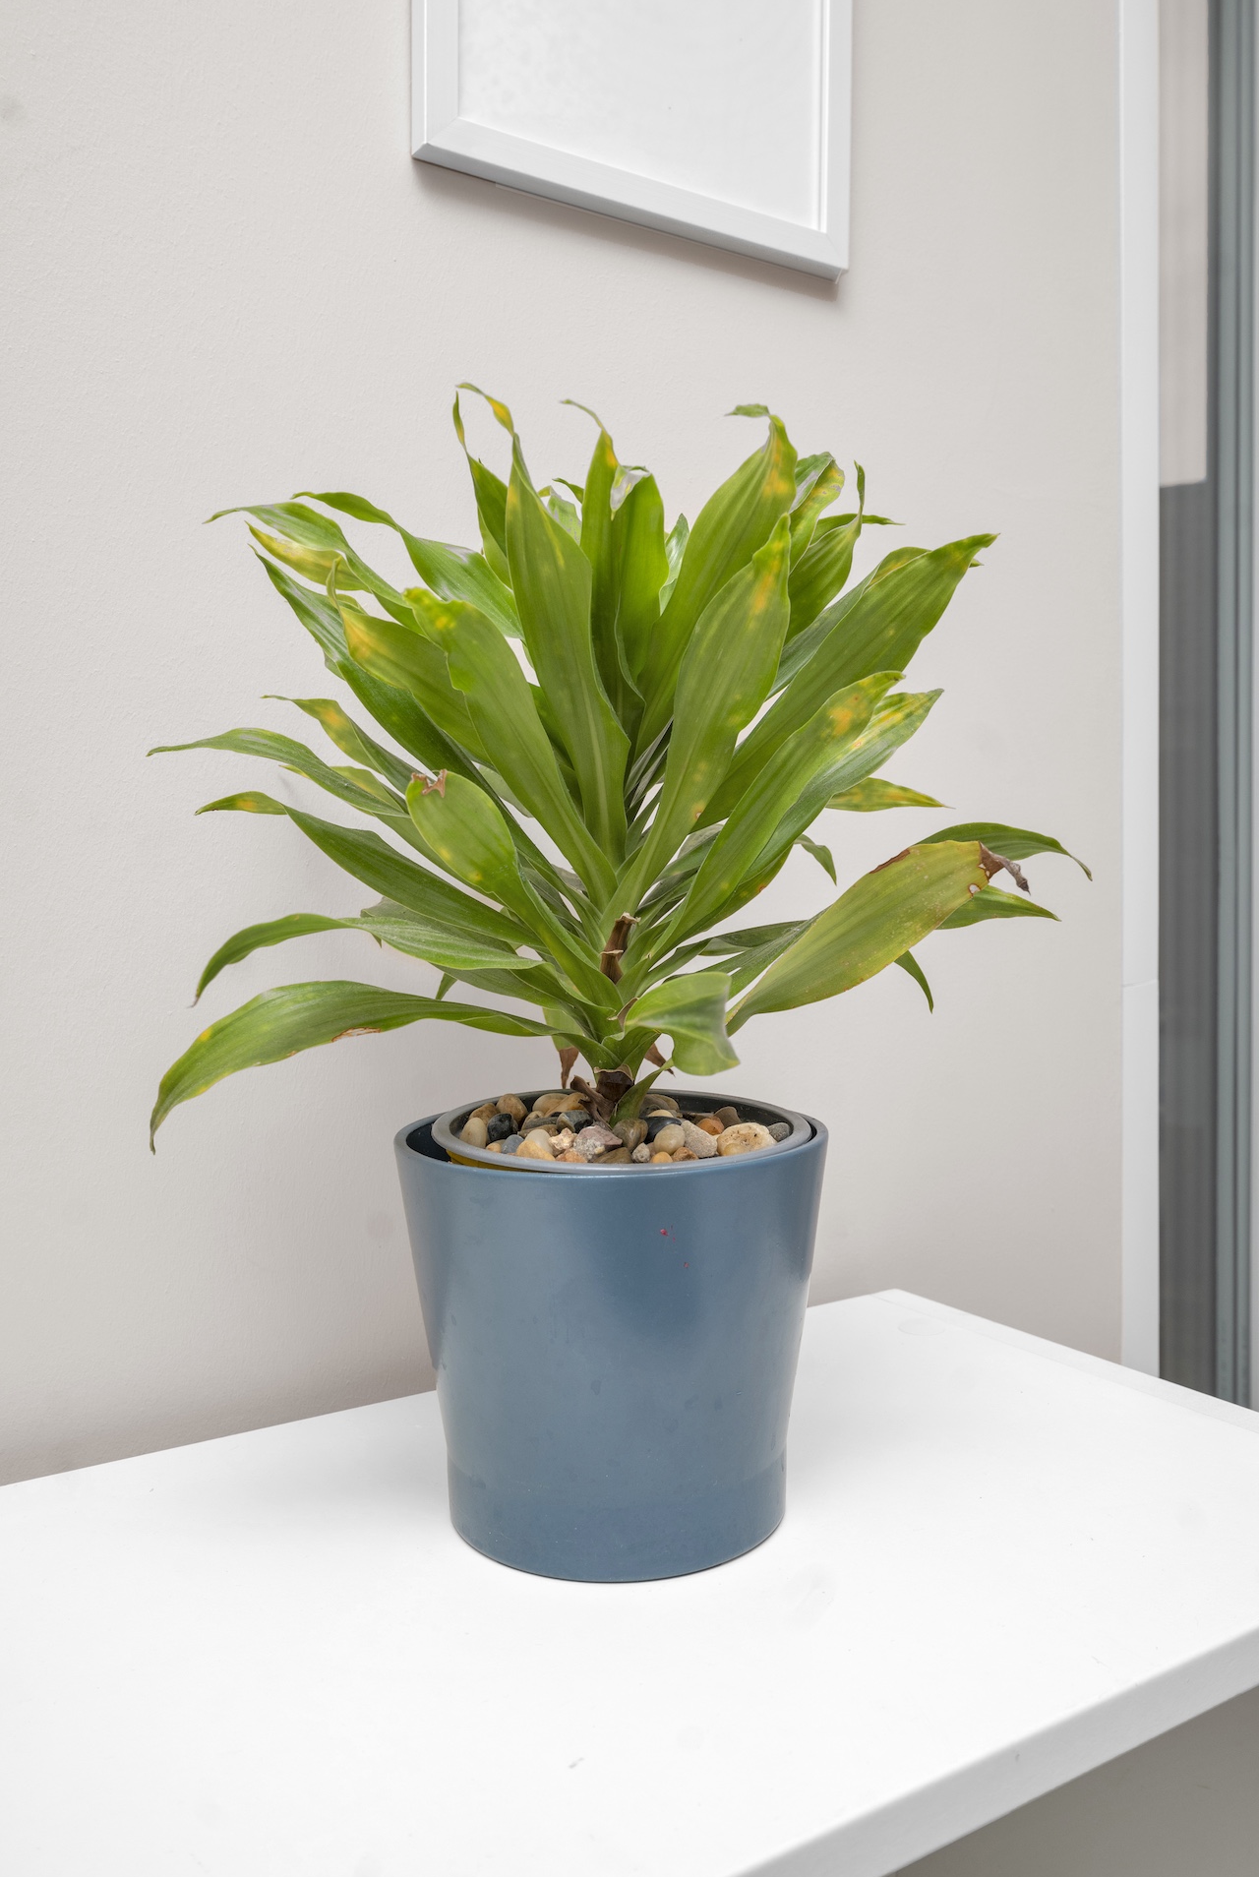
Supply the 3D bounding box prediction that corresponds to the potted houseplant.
[{"bbox_3d":[-0.005,0.004,0.665,0.420,0.510,0.390,0,2,0],"label":"potted houseplant"}]

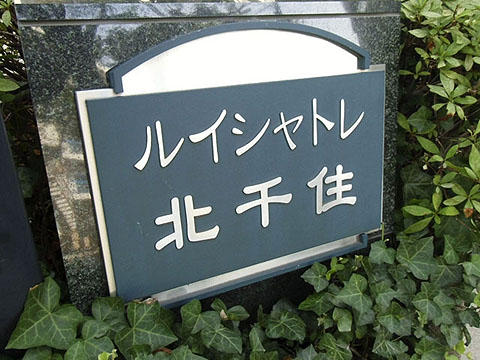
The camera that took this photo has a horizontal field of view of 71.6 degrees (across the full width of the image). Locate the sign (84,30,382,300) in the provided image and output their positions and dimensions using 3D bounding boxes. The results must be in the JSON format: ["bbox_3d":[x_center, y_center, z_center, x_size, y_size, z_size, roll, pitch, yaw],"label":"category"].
[{"bbox_3d":[0.037,-0.033,0.571,0.546,0.442,0.031,-10,15,-20],"label":"sign"}]

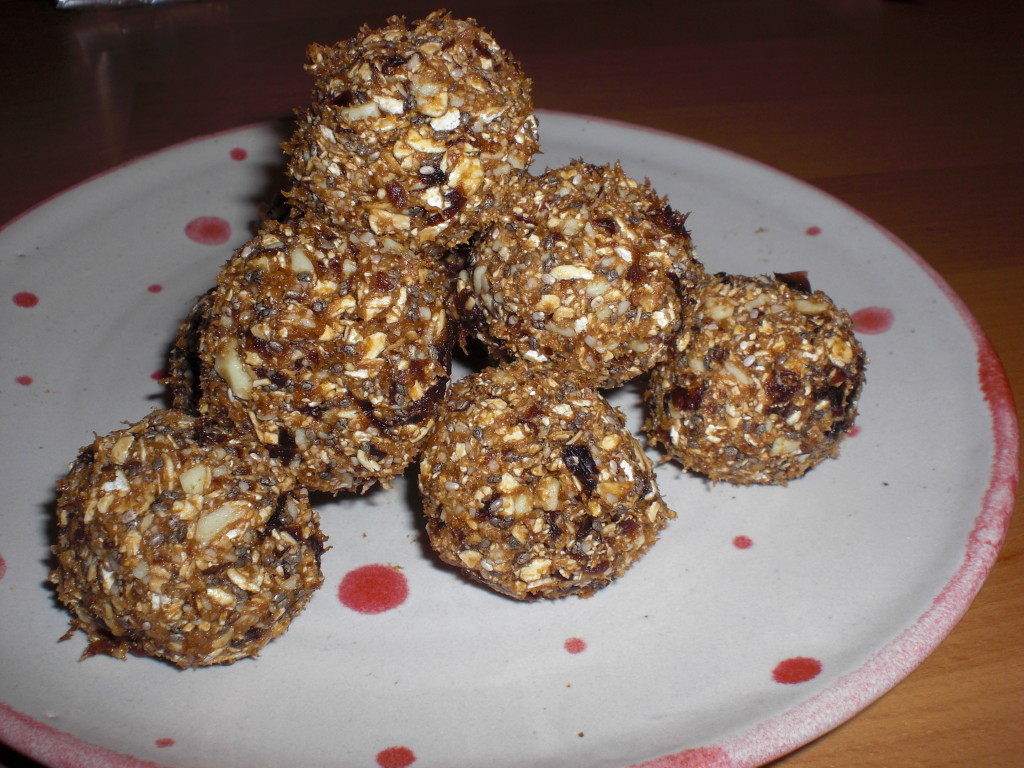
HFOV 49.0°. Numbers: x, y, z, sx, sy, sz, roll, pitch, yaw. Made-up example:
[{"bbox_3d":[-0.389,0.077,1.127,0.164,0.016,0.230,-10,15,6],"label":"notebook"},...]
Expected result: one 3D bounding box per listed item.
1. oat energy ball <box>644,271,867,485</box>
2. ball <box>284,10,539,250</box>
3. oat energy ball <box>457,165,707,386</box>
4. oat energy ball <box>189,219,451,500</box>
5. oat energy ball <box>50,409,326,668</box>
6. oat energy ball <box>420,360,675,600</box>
[{"bbox_3d":[0.047,-0.001,0.220,0.041,0.041,0.041,1,38,0],"label":"oat energy ball"},{"bbox_3d":[-0.017,-0.042,0.191,0.042,0.040,0.041,1,38,0],"label":"ball"},{"bbox_3d":[0.013,-0.020,0.210,0.045,0.042,0.044,1,38,0],"label":"oat energy ball"},{"bbox_3d":[-0.029,-0.005,0.178,0.041,0.044,0.042,1,38,0],"label":"oat energy ball"},{"bbox_3d":[-0.052,0.025,0.184,0.043,0.041,0.042,1,38,0],"label":"oat energy ball"},{"bbox_3d":[0.005,0.017,0.195,0.043,0.041,0.042,1,38,0],"label":"oat energy ball"}]

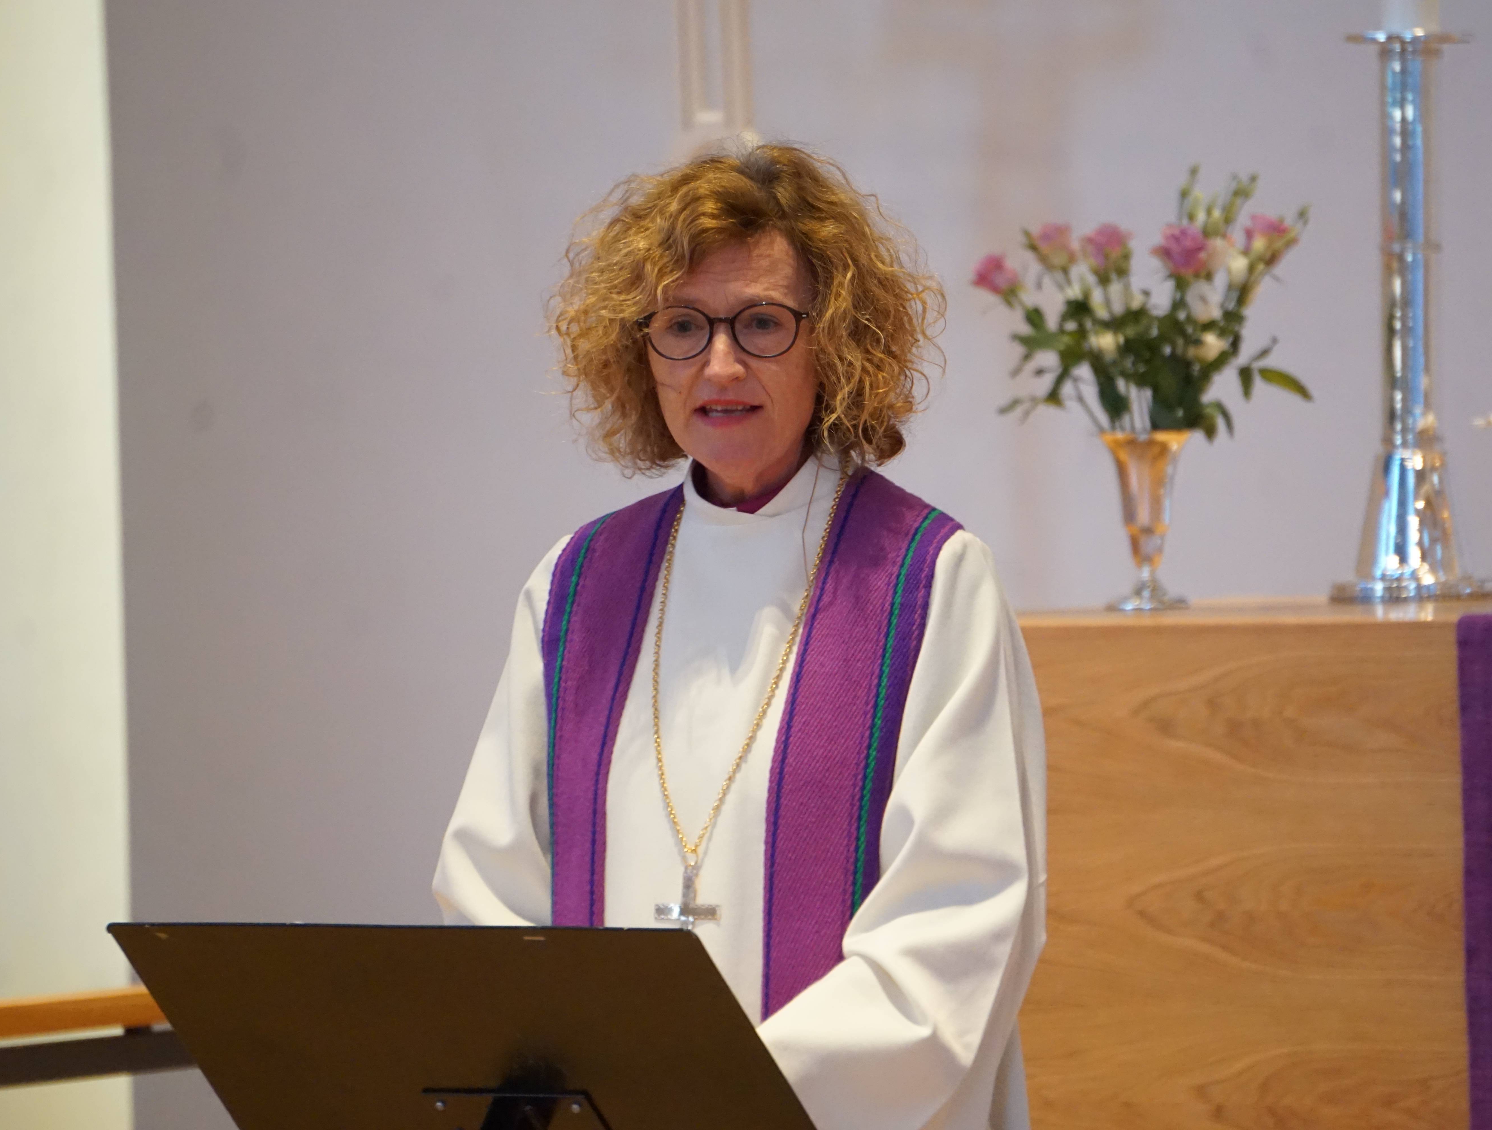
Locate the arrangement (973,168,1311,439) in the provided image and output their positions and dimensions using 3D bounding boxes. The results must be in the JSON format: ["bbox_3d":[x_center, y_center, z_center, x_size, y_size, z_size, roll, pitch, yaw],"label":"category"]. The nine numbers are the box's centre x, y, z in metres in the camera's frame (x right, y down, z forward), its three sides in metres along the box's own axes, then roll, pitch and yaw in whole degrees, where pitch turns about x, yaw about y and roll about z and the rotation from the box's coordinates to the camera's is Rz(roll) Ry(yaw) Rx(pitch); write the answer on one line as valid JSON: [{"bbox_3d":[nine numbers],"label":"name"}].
[{"bbox_3d":[0.352,-0.232,13.200,0.300,0.240,0.240,-1,2,12],"label":"arrangement"}]

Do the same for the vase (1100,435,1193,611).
[{"bbox_3d":[0.356,-0.040,13.200,0.080,0.160,0.080,-1,2,0],"label":"vase"}]

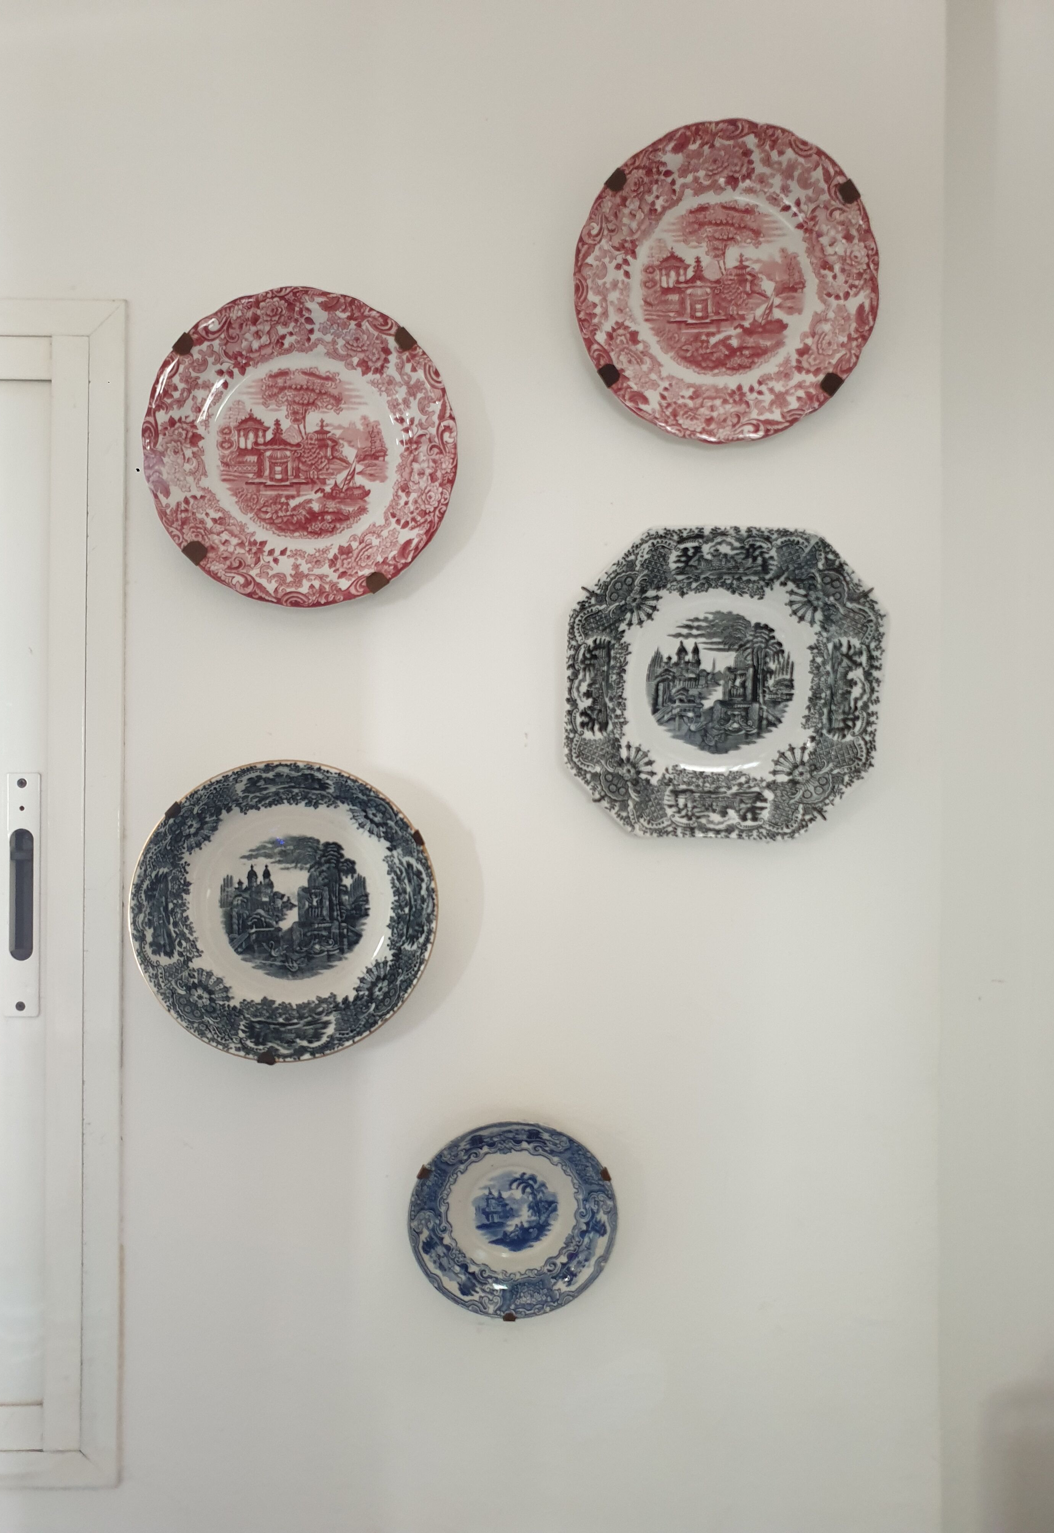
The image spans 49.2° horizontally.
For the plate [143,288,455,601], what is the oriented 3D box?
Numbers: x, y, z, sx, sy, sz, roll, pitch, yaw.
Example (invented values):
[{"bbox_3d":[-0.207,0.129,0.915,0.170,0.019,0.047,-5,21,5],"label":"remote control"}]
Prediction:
[{"bbox_3d":[-0.178,-0.252,0.917,0.250,0.250,0.028,0,6,-1],"label":"plate"}]

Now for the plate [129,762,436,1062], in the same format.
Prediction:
[{"bbox_3d":[-0.188,0.110,0.912,0.239,0.239,0.042,0,7,-1],"label":"plate"}]

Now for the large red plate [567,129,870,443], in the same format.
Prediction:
[{"bbox_3d":[0.159,-0.385,0.927,0.250,0.252,0.028,0,8,-1],"label":"large red plate"}]

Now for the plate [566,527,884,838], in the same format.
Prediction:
[{"bbox_3d":[0.155,-0.067,0.918,0.251,0.250,0.030,0,7,-1],"label":"plate"}]

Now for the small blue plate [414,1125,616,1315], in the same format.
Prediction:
[{"bbox_3d":[-0.011,0.360,0.925,0.167,0.167,0.022,0,7,-1],"label":"small blue plate"}]

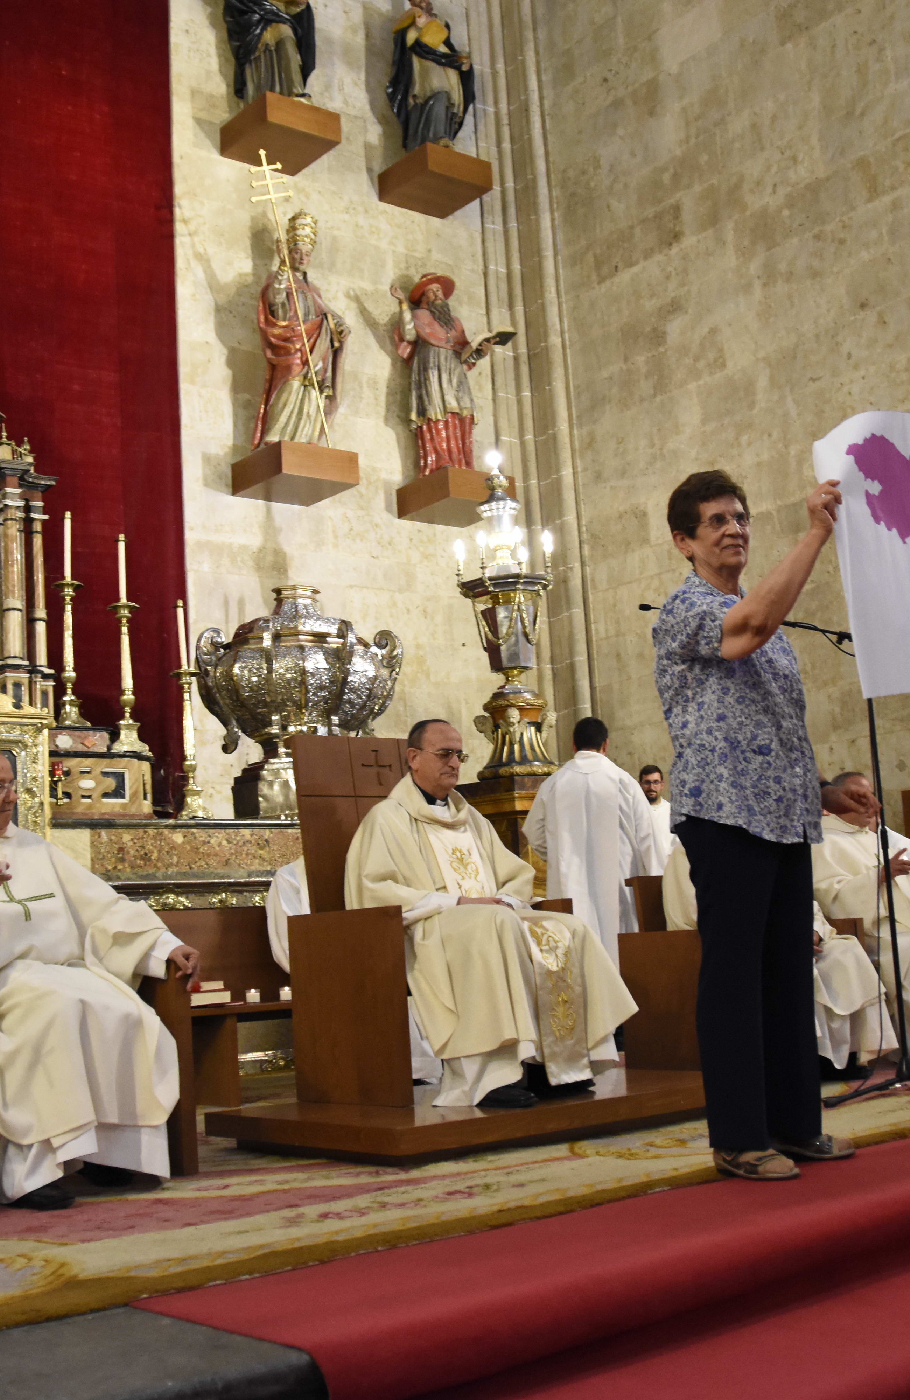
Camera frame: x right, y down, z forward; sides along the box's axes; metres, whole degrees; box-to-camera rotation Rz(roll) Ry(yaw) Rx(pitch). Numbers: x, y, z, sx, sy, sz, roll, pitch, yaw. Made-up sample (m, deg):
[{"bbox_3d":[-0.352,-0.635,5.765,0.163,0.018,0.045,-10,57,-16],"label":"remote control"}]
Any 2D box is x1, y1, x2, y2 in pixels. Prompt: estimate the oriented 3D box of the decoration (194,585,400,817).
[{"bbox_3d":[-1.020,0.024,10.512,1.320,1.600,1.320,-4,-9,-1],"label":"decoration"}]

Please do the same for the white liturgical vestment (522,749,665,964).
[{"bbox_3d":[0.705,0.849,7.594,0.631,1.649,0.458,-3,-9,-8],"label":"white liturgical vestment"}]

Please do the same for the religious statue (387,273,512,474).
[{"bbox_3d":[-0.021,-2.459,12.133,0.600,1.600,0.620,3,-11,-39],"label":"religious statue"}]

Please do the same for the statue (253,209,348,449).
[{"bbox_3d":[-1.155,-2.595,11.349,0.580,1.780,0.460,3,-11,-39],"label":"statue"}]

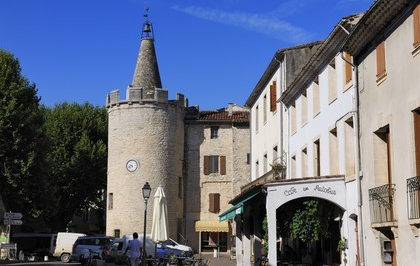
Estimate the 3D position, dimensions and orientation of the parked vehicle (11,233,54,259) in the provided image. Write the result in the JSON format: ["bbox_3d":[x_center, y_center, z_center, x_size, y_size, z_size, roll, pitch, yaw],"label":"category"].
[{"bbox_3d":[-11.585,7.438,43.374,4.300,1.780,1.800,3,-9,-17],"label":"parked vehicle"}]

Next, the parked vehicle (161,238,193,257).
[{"bbox_3d":[-3.600,8.409,48.789,4.100,1.500,1.760,-5,-10,30],"label":"parked vehicle"}]

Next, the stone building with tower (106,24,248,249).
[{"bbox_3d":[-2.758,-0.233,60.735,12.800,22.200,9.000,-1,-9,7],"label":"stone building with tower"}]

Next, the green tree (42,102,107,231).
[{"bbox_3d":[-11.843,3.883,56.564,7.000,12.800,7.000,0,-9,0],"label":"green tree"}]

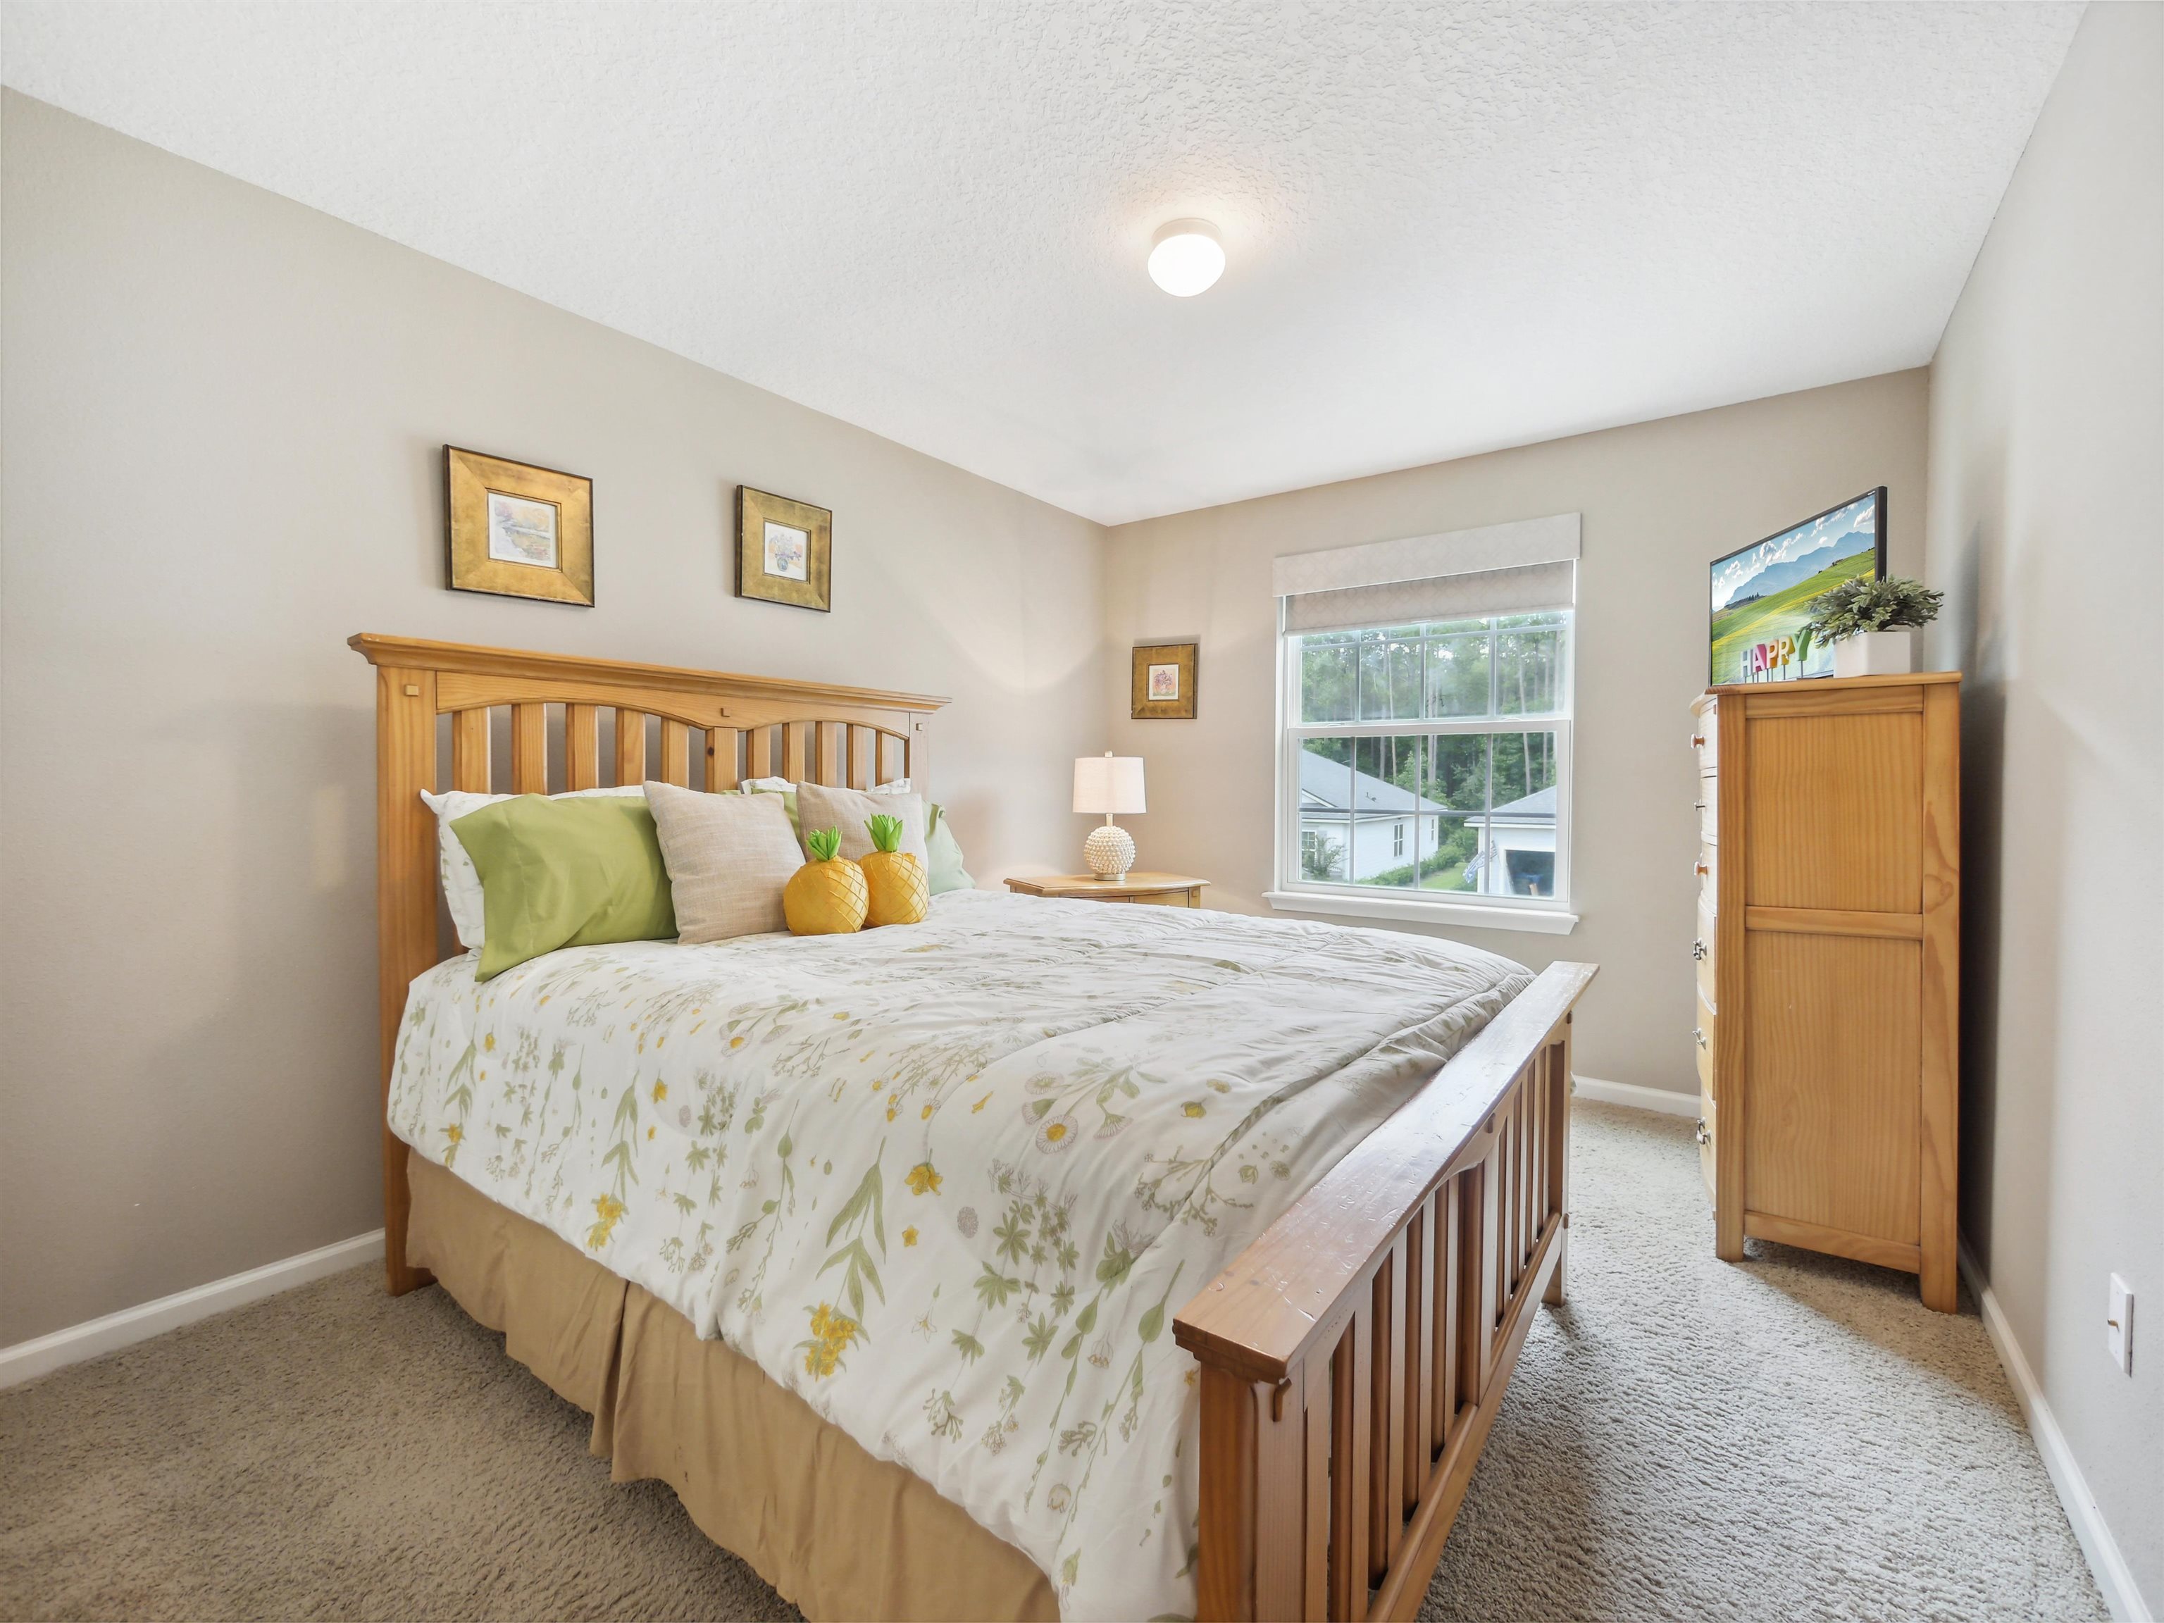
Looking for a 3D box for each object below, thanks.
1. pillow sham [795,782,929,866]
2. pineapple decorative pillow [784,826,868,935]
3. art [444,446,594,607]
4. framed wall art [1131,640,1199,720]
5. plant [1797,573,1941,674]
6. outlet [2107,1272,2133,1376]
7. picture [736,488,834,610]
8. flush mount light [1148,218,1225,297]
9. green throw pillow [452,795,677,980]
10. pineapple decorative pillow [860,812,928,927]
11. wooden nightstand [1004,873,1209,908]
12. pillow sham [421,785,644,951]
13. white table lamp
[{"bbox_3d":[-0.667,0.126,2.788,0.150,0.430,0.470,-19,-10,36],"label":"pillow sham"},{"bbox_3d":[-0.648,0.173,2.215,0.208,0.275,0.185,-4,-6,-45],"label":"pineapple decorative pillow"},{"bbox_3d":[-1.472,-0.736,2.313,0.032,0.352,0.345,1,2,37],"label":"art"},{"bbox_3d":[0.402,-0.624,4.233,0.360,0.352,0.030,1,2,37],"label":"framed wall art"},{"bbox_3d":[1.862,-0.430,2.060,0.260,0.245,0.250,0,2,6],"label":"plant"},{"bbox_3d":[1.433,0.707,1.209,0.008,0.115,0.071,1,2,37],"label":"outlet"},{"bbox_3d":[-0.999,-0.878,2.971,0.033,0.358,0.350,1,2,37],"label":"picture"},{"bbox_3d":[0.252,-1.306,2.091,0.183,0.115,0.183,0,1,0],"label":"flush mount light"},{"bbox_3d":[-1.141,0.163,2.206,0.170,0.430,0.690,-22,-12,35],"label":"green throw pillow"},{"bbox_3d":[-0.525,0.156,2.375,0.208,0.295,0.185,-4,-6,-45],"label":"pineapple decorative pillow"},{"bbox_3d":[0.106,0.679,3.817,0.760,0.750,0.450,0,1,-24],"label":"wooden nightstand"},{"bbox_3d":[-1.224,0.137,2.269,0.170,0.430,0.700,-16,-9,36],"label":"pillow sham"},{"bbox_3d":[0.113,0.014,3.660,0.303,0.532,0.303,0,2,0],"label":"white table lamp"}]

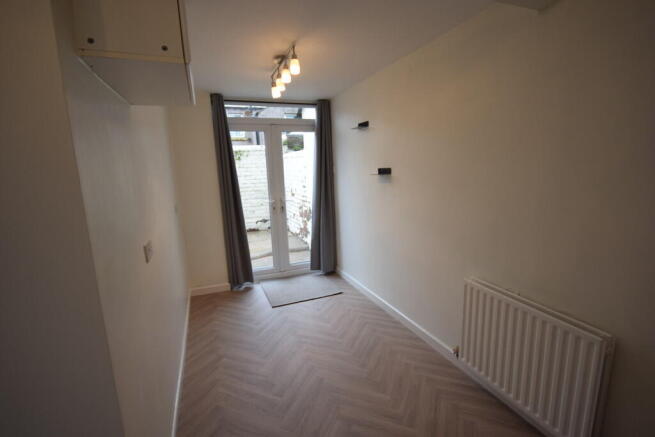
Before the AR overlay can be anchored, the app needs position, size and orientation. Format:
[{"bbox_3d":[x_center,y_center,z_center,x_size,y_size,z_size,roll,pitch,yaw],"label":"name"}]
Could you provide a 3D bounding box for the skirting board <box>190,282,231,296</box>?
[{"bbox_3d":[-1.401,0.870,3.526,0.459,0.087,0.019,-5,11,-22],"label":"skirting board"}]

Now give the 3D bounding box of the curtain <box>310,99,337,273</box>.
[{"bbox_3d":[-0.067,-0.354,3.826,0.333,2.245,0.127,-5,11,-22],"label":"curtain"}]

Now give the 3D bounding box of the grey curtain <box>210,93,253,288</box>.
[{"bbox_3d":[-1.086,-0.252,3.400,0.281,2.241,0.120,-5,11,-22],"label":"grey curtain"}]

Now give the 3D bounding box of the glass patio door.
[{"bbox_3d":[-0.628,-0.196,3.743,1.140,1.983,0.067,-5,11,-22],"label":"glass patio door"}]

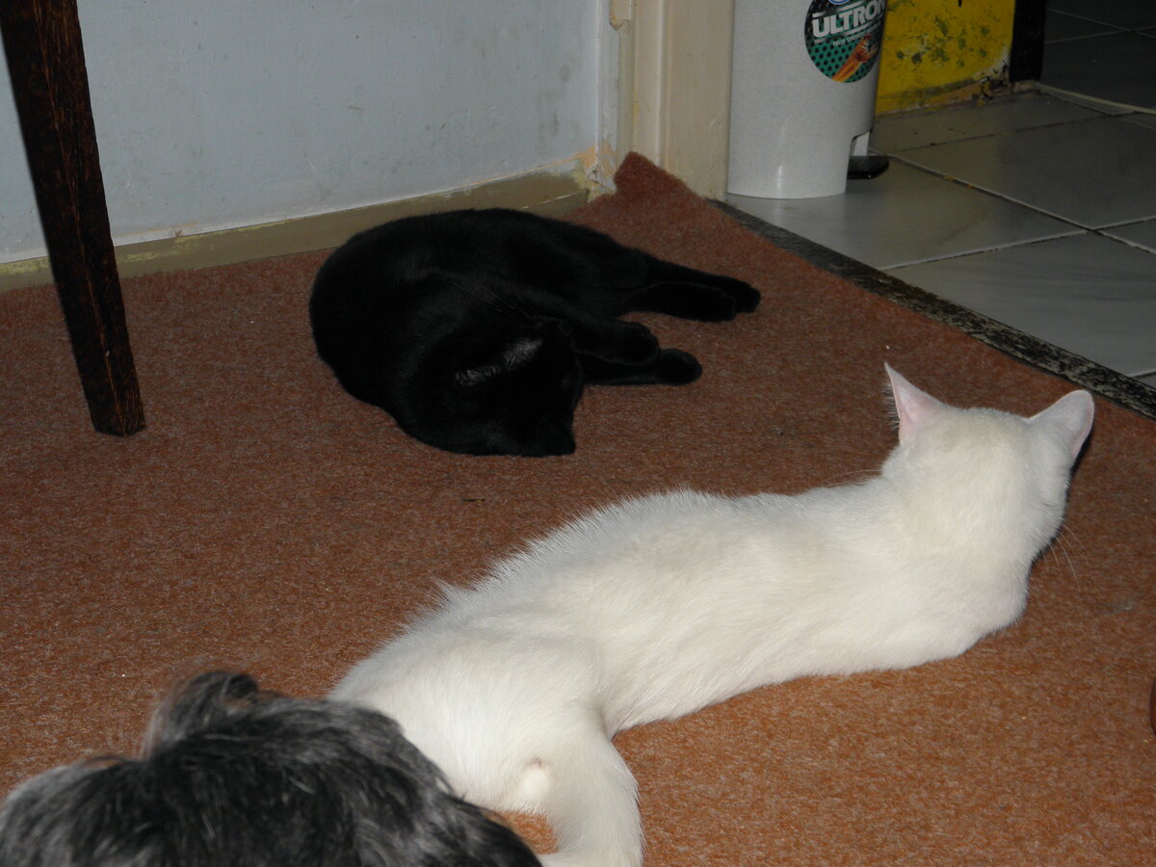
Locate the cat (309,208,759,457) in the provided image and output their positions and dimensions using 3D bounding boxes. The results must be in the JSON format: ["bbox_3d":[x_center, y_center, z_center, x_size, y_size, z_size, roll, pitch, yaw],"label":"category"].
[{"bbox_3d":[-0.039,-0.093,1.718,0.352,0.115,0.398,2,22,5],"label":"cat"}]

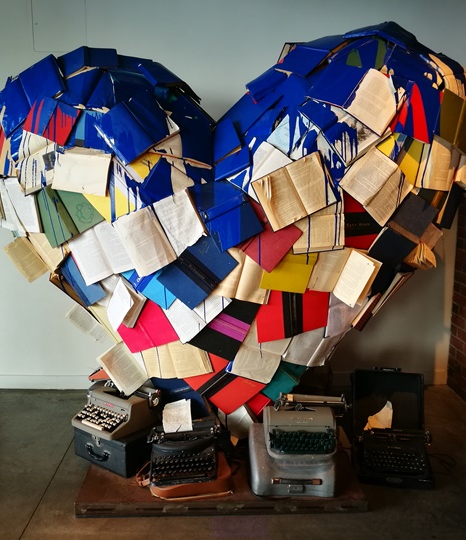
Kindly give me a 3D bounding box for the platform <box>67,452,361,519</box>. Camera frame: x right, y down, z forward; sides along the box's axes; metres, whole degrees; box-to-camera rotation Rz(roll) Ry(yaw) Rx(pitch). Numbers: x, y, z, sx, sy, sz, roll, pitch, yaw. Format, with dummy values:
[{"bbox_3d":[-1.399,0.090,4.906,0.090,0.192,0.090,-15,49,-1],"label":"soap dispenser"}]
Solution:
[{"bbox_3d":[-0.046,0.900,2.408,1.140,0.062,0.420,0,10,-2],"label":"platform"}]

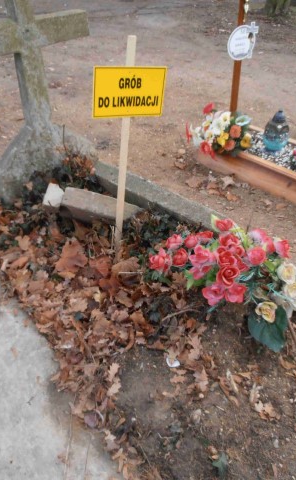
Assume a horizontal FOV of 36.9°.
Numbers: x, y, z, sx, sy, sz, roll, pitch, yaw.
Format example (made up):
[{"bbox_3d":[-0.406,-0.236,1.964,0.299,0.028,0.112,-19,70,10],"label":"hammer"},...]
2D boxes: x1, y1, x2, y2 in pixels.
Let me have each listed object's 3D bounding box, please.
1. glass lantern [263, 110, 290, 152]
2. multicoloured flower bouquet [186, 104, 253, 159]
[{"bbox_3d":[1.031,-0.870,3.560,0.200,0.315,0.200,9,36,14],"label":"glass lantern"},{"bbox_3d":[0.585,-0.897,3.650,0.520,0.380,0.420,5,35,8],"label":"multicoloured flower bouquet"}]

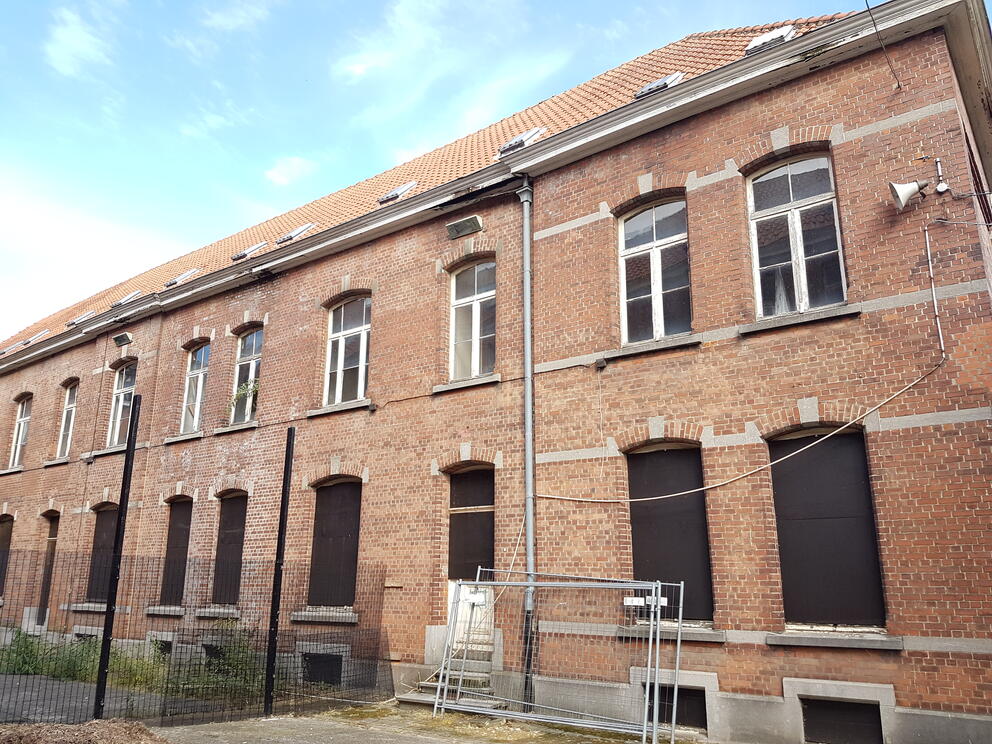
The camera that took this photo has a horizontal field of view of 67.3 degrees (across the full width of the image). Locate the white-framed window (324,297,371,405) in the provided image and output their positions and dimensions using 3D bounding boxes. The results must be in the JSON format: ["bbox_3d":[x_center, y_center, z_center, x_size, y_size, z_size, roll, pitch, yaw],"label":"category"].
[{"bbox_3d":[-2.913,-0.436,14.890,1.405,2.128,0.120,-11,-19,35],"label":"white-framed window"}]

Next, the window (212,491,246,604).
[{"bbox_3d":[-5.556,3.690,15.704,1.081,2.317,0.120,-11,-19,35],"label":"window"}]

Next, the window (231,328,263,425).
[{"bbox_3d":[-5.986,0.005,17.940,1.060,2.406,0.200,-11,-19,34],"label":"window"}]

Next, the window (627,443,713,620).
[{"bbox_3d":[2.527,2.314,10.947,1.200,2.555,0.200,-11,-19,34],"label":"window"}]

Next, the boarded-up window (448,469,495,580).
[{"bbox_3d":[-0.419,2.622,13.048,1.100,1.993,0.200,-11,-19,34],"label":"boarded-up window"}]

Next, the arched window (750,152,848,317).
[{"bbox_3d":[3.956,-1.820,9.860,1.170,2.177,0.120,-11,-19,35],"label":"arched window"}]

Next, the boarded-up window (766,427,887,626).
[{"bbox_3d":[4.290,1.995,9.729,1.230,2.544,0.200,-11,-19,34],"label":"boarded-up window"}]

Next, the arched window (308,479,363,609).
[{"bbox_3d":[-2.974,3.172,13.896,1.348,2.312,0.120,-11,-19,35],"label":"arched window"}]

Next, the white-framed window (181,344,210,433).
[{"bbox_3d":[-7.694,0.324,19.118,1.060,2.396,0.200,-11,-19,34],"label":"white-framed window"}]

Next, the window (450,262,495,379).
[{"bbox_3d":[-0.374,-0.930,13.108,1.100,2.138,0.120,-11,-19,35],"label":"window"}]

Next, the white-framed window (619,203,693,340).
[{"bbox_3d":[2.353,-1.481,10.978,1.170,2.143,0.120,-11,-19,35],"label":"white-framed window"}]

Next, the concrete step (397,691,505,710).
[{"bbox_3d":[-0.677,5.228,11.836,1.750,0.100,0.580,-11,-19,34],"label":"concrete step"}]

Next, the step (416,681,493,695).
[{"bbox_3d":[-0.508,4.709,11.048,1.335,0.103,0.340,-11,-19,35],"label":"step"}]

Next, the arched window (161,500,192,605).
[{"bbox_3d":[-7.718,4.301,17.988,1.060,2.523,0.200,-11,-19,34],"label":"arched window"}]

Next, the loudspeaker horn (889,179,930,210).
[{"bbox_3d":[5.404,-2.365,9.655,0.410,0.390,0.390,-23,-23,18],"label":"loudspeaker horn"}]

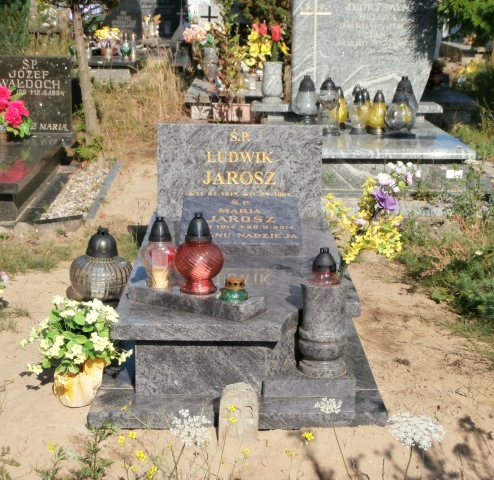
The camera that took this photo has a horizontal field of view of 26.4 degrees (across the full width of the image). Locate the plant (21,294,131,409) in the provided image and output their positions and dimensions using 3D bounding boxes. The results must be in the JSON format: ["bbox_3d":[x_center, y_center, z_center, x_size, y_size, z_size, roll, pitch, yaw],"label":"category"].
[{"bbox_3d":[-0.605,0.388,3.761,0.390,0.385,0.350,0,12,0],"label":"plant"}]

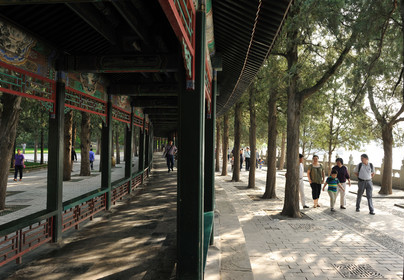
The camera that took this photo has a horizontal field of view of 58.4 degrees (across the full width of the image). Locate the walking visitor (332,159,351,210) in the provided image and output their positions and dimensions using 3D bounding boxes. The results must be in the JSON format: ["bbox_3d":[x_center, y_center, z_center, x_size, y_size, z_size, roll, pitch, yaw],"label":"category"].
[{"bbox_3d":[4.344,1.338,11.236,0.540,1.580,0.400,0,-1,6],"label":"walking visitor"}]

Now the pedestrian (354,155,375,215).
[{"bbox_3d":[4.733,1.262,10.487,0.560,1.710,0.480,0,-1,6],"label":"pedestrian"}]

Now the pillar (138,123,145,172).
[{"bbox_3d":[-2.172,0.325,13.082,0.185,2.530,0.185,0,-1,-2],"label":"pillar"}]

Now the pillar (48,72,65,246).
[{"bbox_3d":[-2.176,0.241,5.408,0.185,2.530,0.185,0,-1,1],"label":"pillar"}]

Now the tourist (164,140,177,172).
[{"bbox_3d":[-1.577,0.833,18.392,0.580,1.640,0.400,0,-1,-3],"label":"tourist"}]

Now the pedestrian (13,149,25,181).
[{"bbox_3d":[-9.381,1.304,18.586,0.540,1.620,0.360,1,-1,-11],"label":"pedestrian"}]

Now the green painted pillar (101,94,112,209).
[{"bbox_3d":[-2.087,0.270,7.974,0.185,2.530,0.185,0,-1,1],"label":"green painted pillar"}]

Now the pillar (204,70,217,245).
[{"bbox_3d":[0.085,0.255,5.282,0.185,2.530,0.185,0,-1,1],"label":"pillar"}]

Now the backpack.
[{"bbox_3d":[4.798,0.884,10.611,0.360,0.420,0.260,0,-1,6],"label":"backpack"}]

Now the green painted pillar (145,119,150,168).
[{"bbox_3d":[-2.343,0.351,15.631,0.185,2.530,0.185,0,-1,-3],"label":"green painted pillar"}]

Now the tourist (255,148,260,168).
[{"bbox_3d":[4.373,1.504,29.286,0.500,1.640,0.380,0,-1,9],"label":"tourist"}]

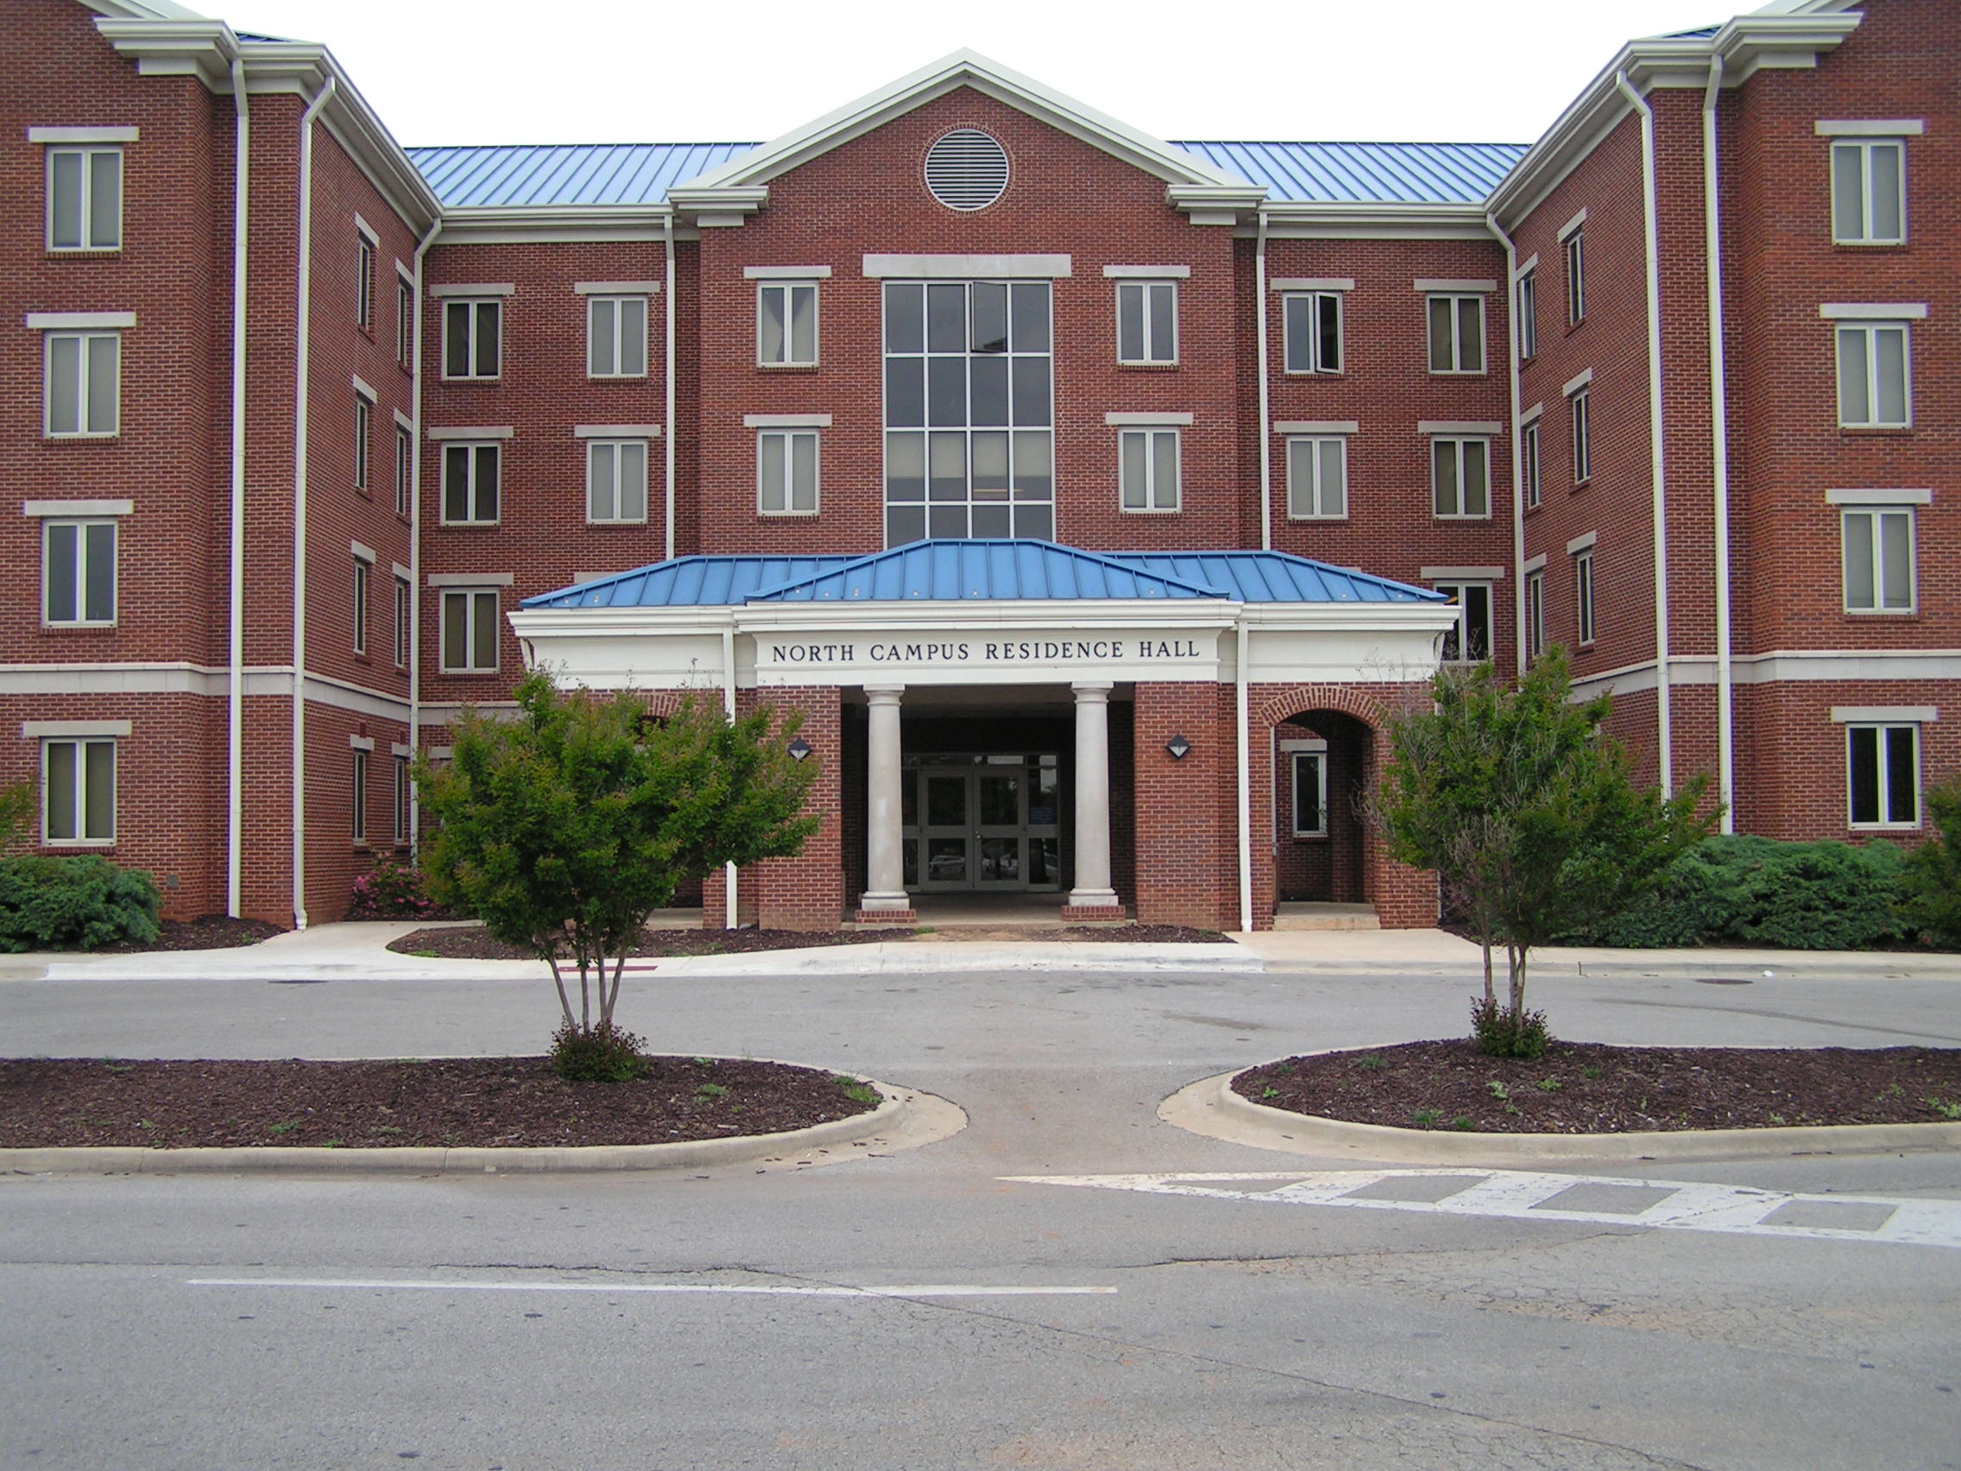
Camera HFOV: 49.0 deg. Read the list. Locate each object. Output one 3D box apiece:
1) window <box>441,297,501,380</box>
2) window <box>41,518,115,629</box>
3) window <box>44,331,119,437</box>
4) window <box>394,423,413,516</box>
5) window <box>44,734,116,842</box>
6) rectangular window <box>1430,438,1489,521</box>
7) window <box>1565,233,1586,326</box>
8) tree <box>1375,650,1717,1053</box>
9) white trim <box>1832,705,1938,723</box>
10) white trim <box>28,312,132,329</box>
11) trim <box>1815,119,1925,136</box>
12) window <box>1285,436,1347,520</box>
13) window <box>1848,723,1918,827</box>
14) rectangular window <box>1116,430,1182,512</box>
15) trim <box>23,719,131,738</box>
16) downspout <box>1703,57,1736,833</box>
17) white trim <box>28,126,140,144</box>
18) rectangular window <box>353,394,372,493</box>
[{"bbox_3d":[-9.183,-7.187,38.986,1.050,1.500,0.120,0,-3,-1],"label":"window"},{"bbox_3d":[-12.771,-2.325,30.600,1.068,1.527,0.140,0,-3,-1],"label":"window"},{"bbox_3d":[-12.592,-4.931,30.243,1.050,1.500,0.120,0,-3,-1],"label":"window"},{"bbox_3d":[-10.172,-4.592,37.751,0.120,1.500,1.050,0,-3,-1],"label":"window"},{"bbox_3d":[-12.581,0.788,30.045,1.050,1.500,0.130,0,-3,-1],"label":"window"},{"bbox_3d":[8.831,-4.754,39.679,1.068,1.527,0.140,0,-3,-1],"label":"rectangular window"},{"bbox_3d":[9.920,-7.530,35.615,0.120,1.502,1.060,0,-3,-1],"label":"window"},{"bbox_3d":[3.386,0.687,12.895,2.020,2.420,1.950,0,-3,-1],"label":"tree"},{"bbox_3d":[12.777,-0.292,30.406,1.520,0.208,0.110,0,-3,-1],"label":"white trim"},{"bbox_3d":[-12.595,-5.812,30.161,1.515,0.228,0.120,0,-3,-2],"label":"white trim"},{"bbox_3d":[12.712,-8.686,30.769,1.577,0.229,0.120,0,-3,-2],"label":"trim"},{"bbox_3d":[6.140,-4.682,39.171,1.090,1.510,0.130,0,-3,-1],"label":"window"},{"bbox_3d":[12.784,0.591,30.433,1.050,1.500,0.120,0,-3,-1],"label":"window"},{"bbox_3d":[3.011,-4.695,38.234,1.060,1.502,0.120,0,-3,-1],"label":"rectangular window"},{"bbox_3d":[-12.525,-0.093,29.879,1.491,0.219,0.120,0,-3,-2],"label":"trim"},{"bbox_3d":[10.750,-3.680,31.101,0.180,12.298,0.480,0,-3,-1],"label":"downspout"},{"bbox_3d":[-12.668,-8.480,30.470,1.528,0.197,0.120,0,-3,-1],"label":"white trim"},{"bbox_3d":[-10.125,-4.720,35.112,0.120,1.500,1.050,0,-3,-1],"label":"rectangular window"}]

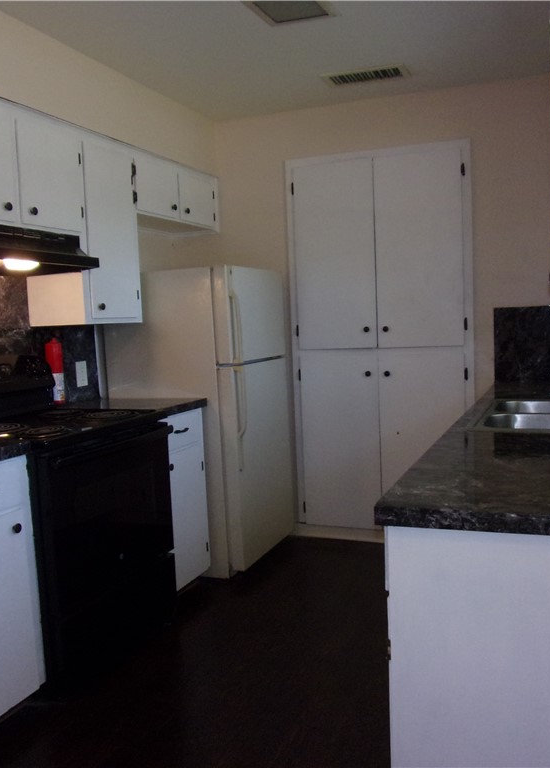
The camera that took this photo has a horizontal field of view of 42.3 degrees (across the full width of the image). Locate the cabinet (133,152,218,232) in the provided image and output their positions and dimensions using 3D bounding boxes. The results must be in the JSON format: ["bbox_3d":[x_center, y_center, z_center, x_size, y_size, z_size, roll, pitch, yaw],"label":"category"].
[{"bbox_3d":[-0.656,-1.041,3.961,0.315,0.312,0.881,0,6,23],"label":"cabinet"}]

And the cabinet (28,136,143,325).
[{"bbox_3d":[-0.903,-0.709,3.371,0.315,0.848,0.457,0,6,23],"label":"cabinet"}]

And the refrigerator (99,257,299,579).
[{"bbox_3d":[-0.376,0.178,3.986,0.726,1.581,0.692,0,6,23],"label":"refrigerator"}]

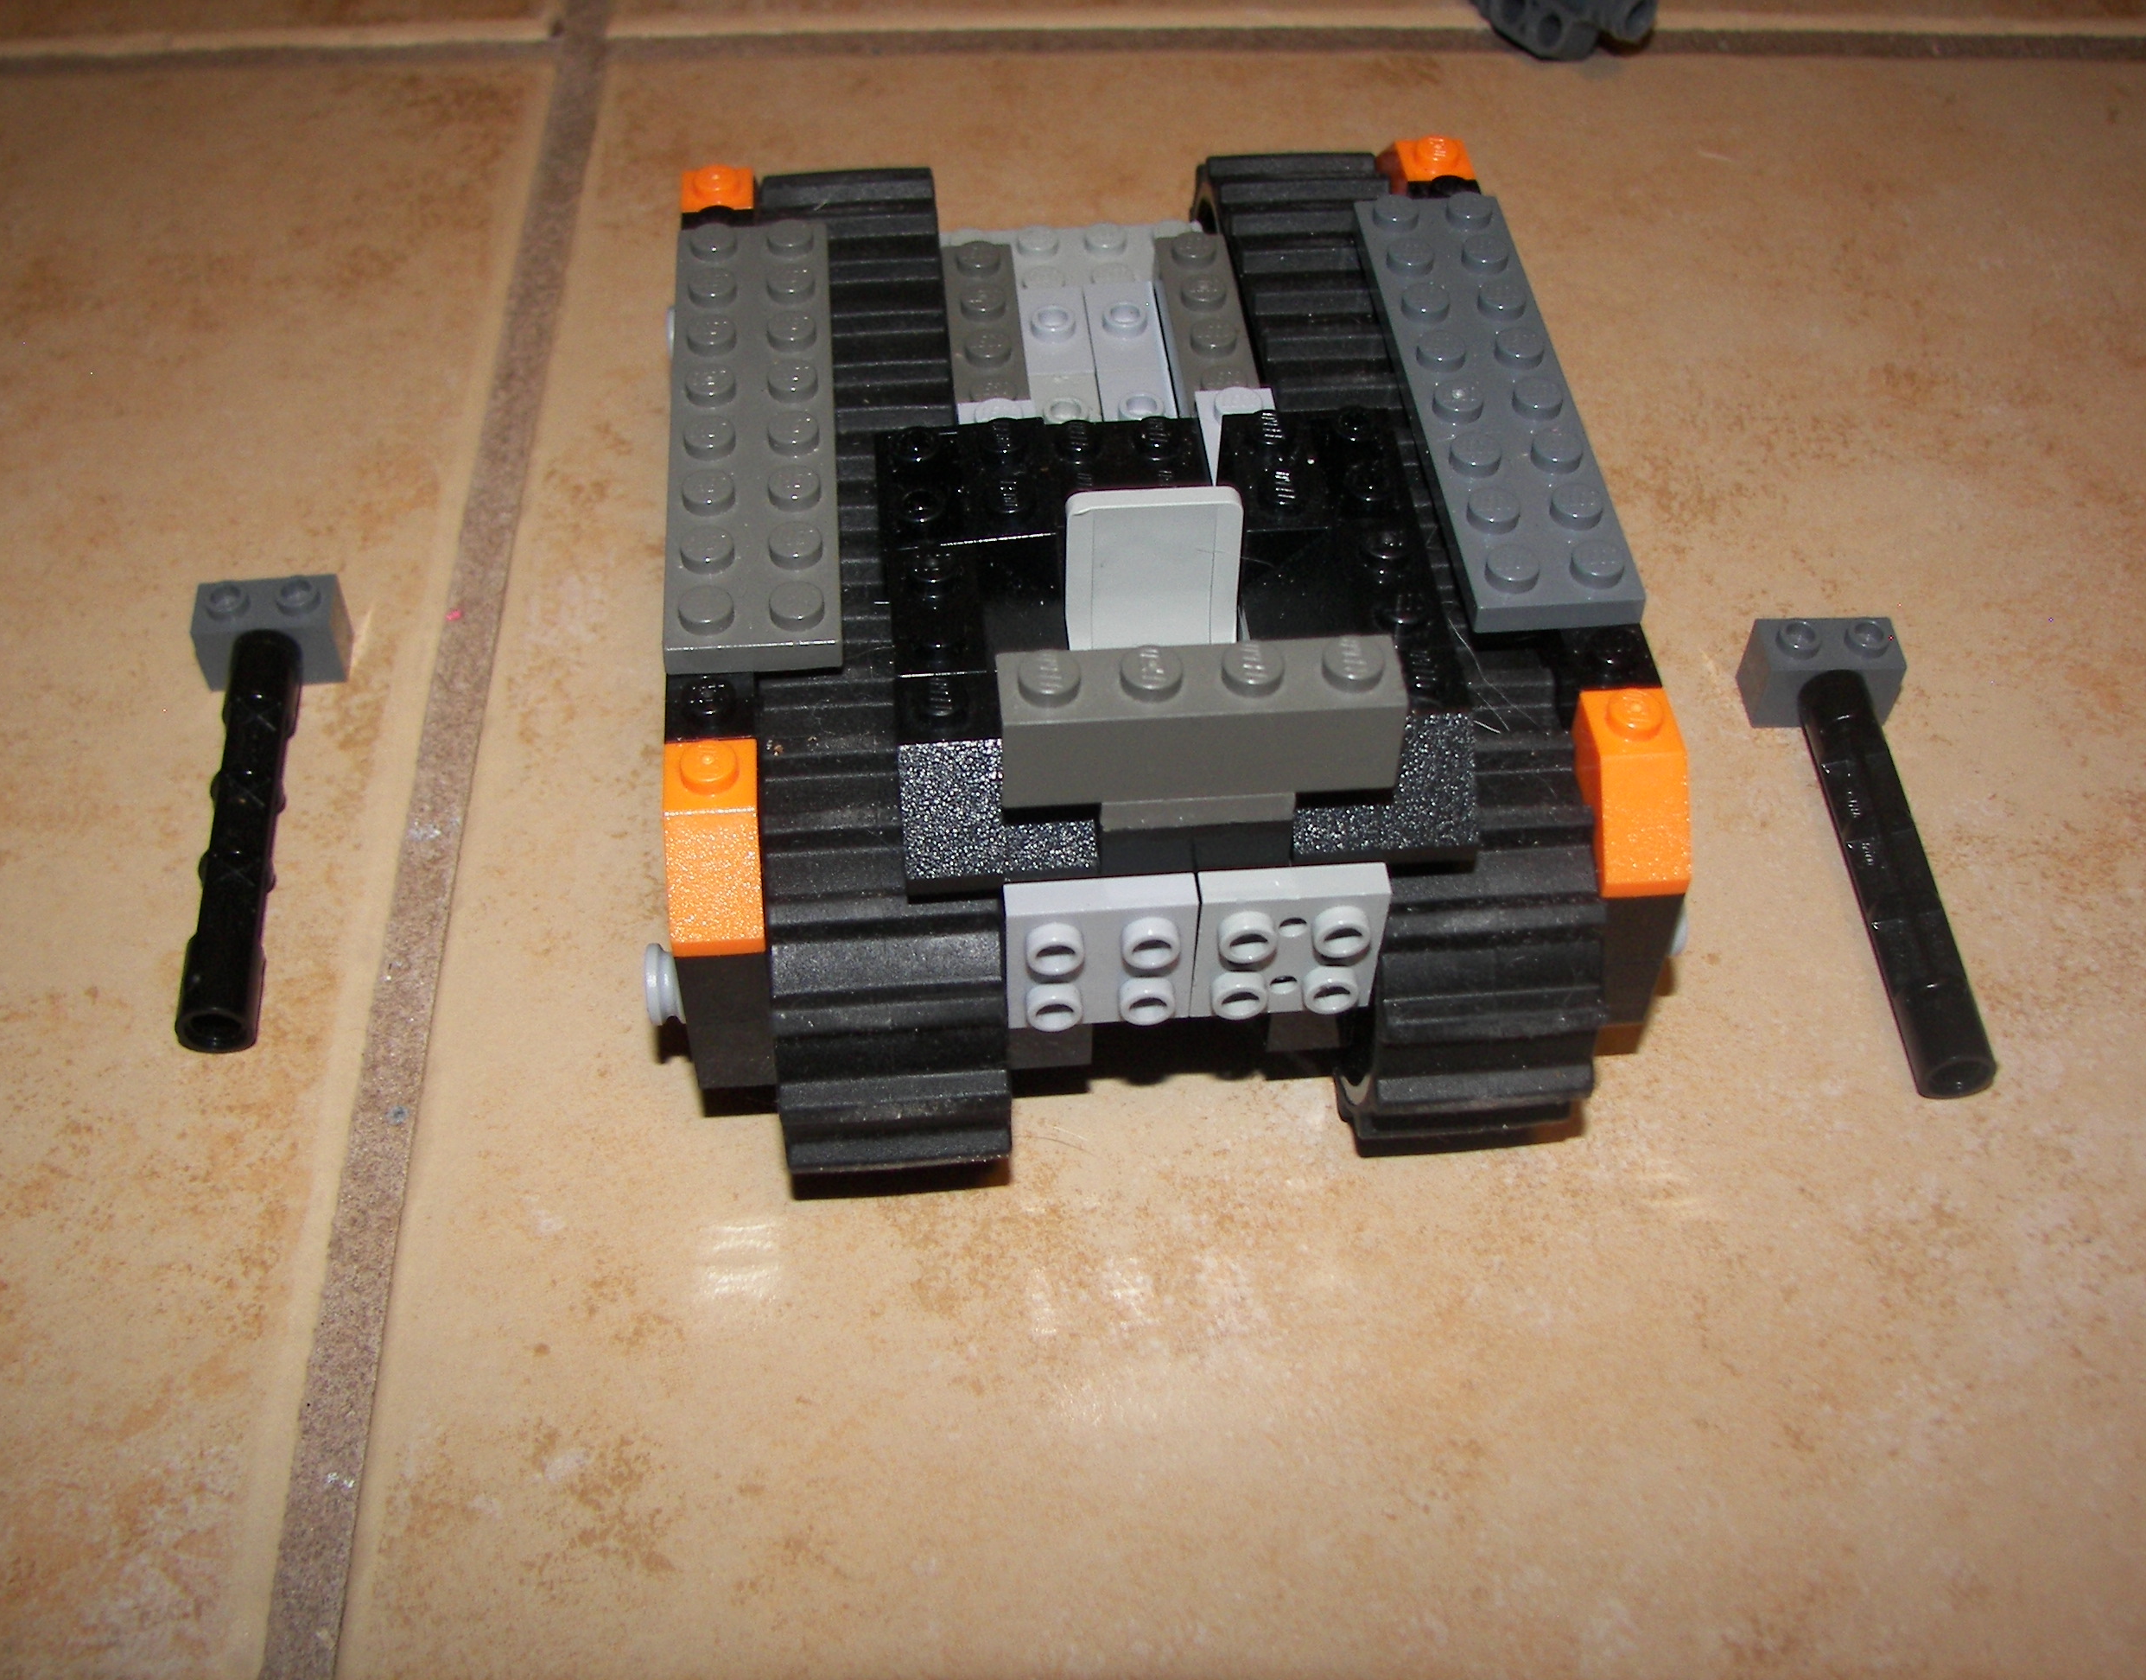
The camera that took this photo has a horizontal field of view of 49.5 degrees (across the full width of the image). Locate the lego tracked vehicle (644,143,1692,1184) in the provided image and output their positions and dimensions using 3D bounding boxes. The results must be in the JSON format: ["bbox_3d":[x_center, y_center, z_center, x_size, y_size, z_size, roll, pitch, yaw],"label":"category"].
[{"bbox_3d":[0.004,-0.031,0.243,0.093,0.067,0.130,-3,48,-4],"label":"lego tracked vehicle"}]

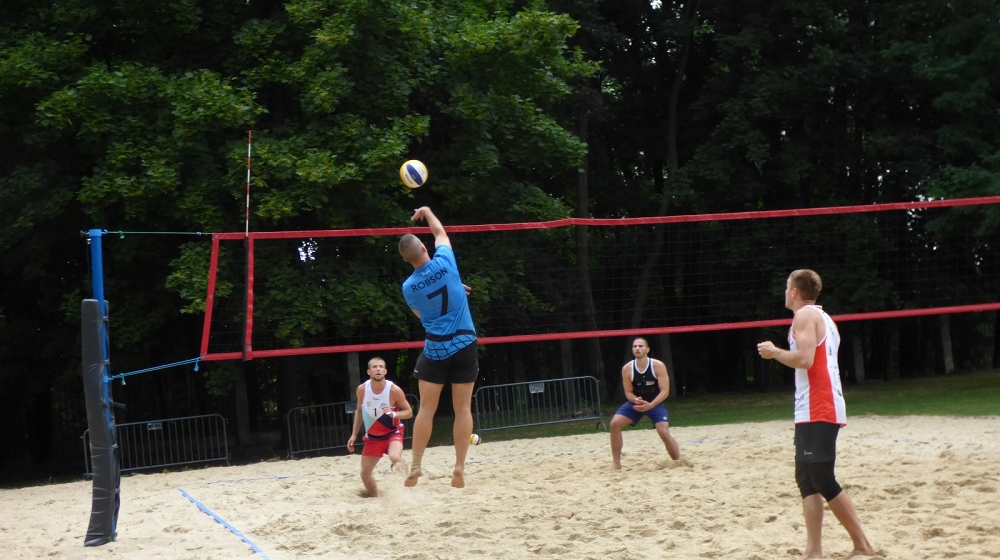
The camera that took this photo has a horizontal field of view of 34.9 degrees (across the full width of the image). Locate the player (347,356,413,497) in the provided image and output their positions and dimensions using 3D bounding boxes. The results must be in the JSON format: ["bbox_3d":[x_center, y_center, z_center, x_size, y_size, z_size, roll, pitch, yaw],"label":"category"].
[{"bbox_3d":[-1.246,1.521,16.500,0.680,1.450,0.680,-4,-3,6],"label":"player"}]

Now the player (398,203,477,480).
[{"bbox_3d":[-0.474,0.500,11.950,0.620,2.120,0.580,-4,-3,-6],"label":"player"}]

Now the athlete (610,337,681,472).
[{"bbox_3d":[1.667,1.403,18.200,0.770,1.490,0.700,-5,-3,14],"label":"athlete"}]

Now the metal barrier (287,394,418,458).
[{"bbox_3d":[-2.729,2.738,29.600,2.500,1.030,0.550,-3,-3,-14],"label":"metal barrier"}]

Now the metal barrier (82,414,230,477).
[{"bbox_3d":[-6.118,2.983,28.300,2.500,1.030,0.550,-3,-3,-14],"label":"metal barrier"}]

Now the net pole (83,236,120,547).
[{"bbox_3d":[-3.118,0.831,12.400,0.270,2.470,0.270,-3,-3,-13],"label":"net pole"}]

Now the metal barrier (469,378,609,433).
[{"bbox_3d":[0.751,2.448,30.200,2.500,1.070,0.550,-3,-3,-14],"label":"metal barrier"}]

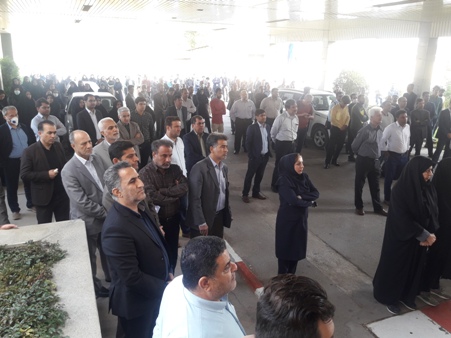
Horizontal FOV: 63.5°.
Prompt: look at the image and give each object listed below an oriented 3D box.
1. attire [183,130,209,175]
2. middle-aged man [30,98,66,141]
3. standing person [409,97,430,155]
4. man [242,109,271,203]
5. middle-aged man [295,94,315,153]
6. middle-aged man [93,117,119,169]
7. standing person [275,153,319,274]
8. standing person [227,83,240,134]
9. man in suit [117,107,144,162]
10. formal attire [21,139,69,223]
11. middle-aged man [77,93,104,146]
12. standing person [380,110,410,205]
[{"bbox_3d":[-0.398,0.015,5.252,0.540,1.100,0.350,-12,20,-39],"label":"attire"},{"bbox_3d":[-3.226,-0.402,6.735,0.360,1.785,0.550,15,21,40],"label":"middle-aged man"},{"bbox_3d":[4.971,-0.948,9.298,0.520,1.675,0.340,5,17,16],"label":"standing person"},{"bbox_3d":[0.570,-0.234,6.500,0.520,1.660,0.400,-11,20,-35],"label":"man"},{"bbox_3d":[2.100,-1.142,9.802,0.500,1.690,0.370,-11,20,-36],"label":"middle-aged man"},{"bbox_3d":[-1.390,0.254,4.486,0.360,1.775,0.520,8,17,23],"label":"middle-aged man"},{"bbox_3d":[0.704,0.612,3.692,0.400,1.580,0.480,15,21,40],"label":"standing person"},{"bbox_3d":[0.319,-2.131,12.942,0.520,1.760,0.340,-6,17,-23],"label":"standing person"},{"bbox_3d":[-1.559,-0.130,5.938,0.560,1.720,0.400,-6,17,-24],"label":"man in suit"},{"bbox_3d":[-2.201,0.342,4.513,0.370,1.400,0.560,10,18,28],"label":"formal attire"},{"bbox_3d":[-2.764,-0.639,7.524,0.350,1.785,0.530,12,19,33],"label":"middle-aged man"},{"bbox_3d":[3.007,-0.183,6.470,0.500,1.700,0.320,-3,16,-14],"label":"standing person"}]

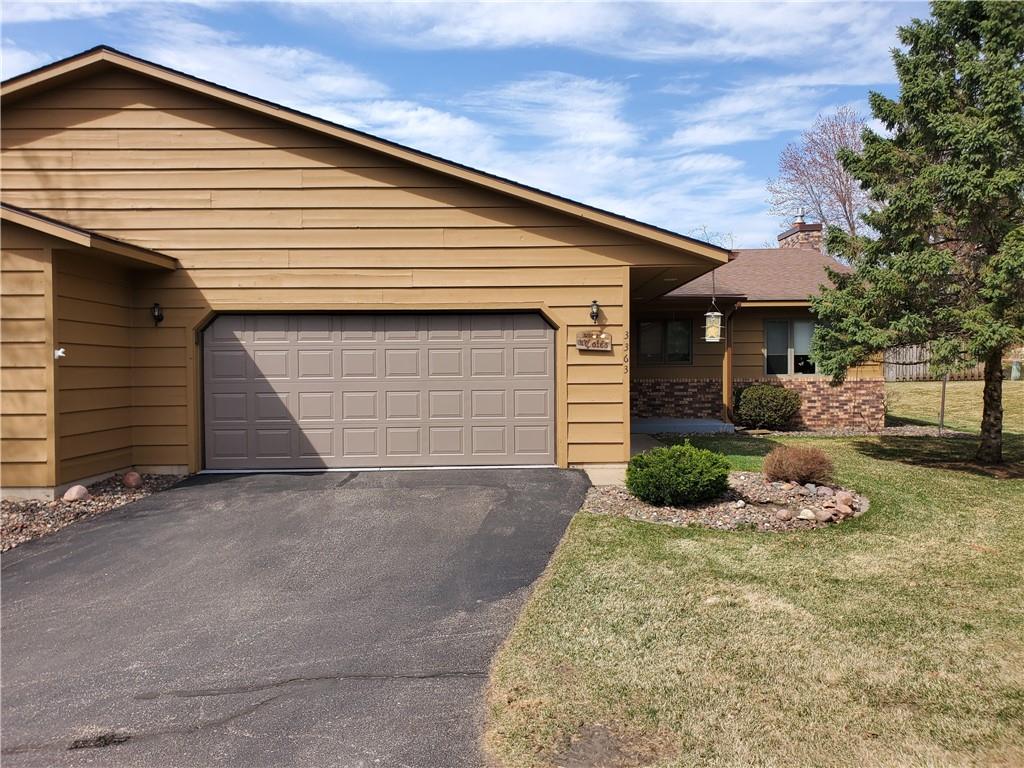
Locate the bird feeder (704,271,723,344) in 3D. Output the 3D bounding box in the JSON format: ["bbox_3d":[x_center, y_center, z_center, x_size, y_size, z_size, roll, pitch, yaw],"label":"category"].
[{"bbox_3d":[2.920,-1.116,11.196,0.260,1.030,0.240,-1,1,0],"label":"bird feeder"}]

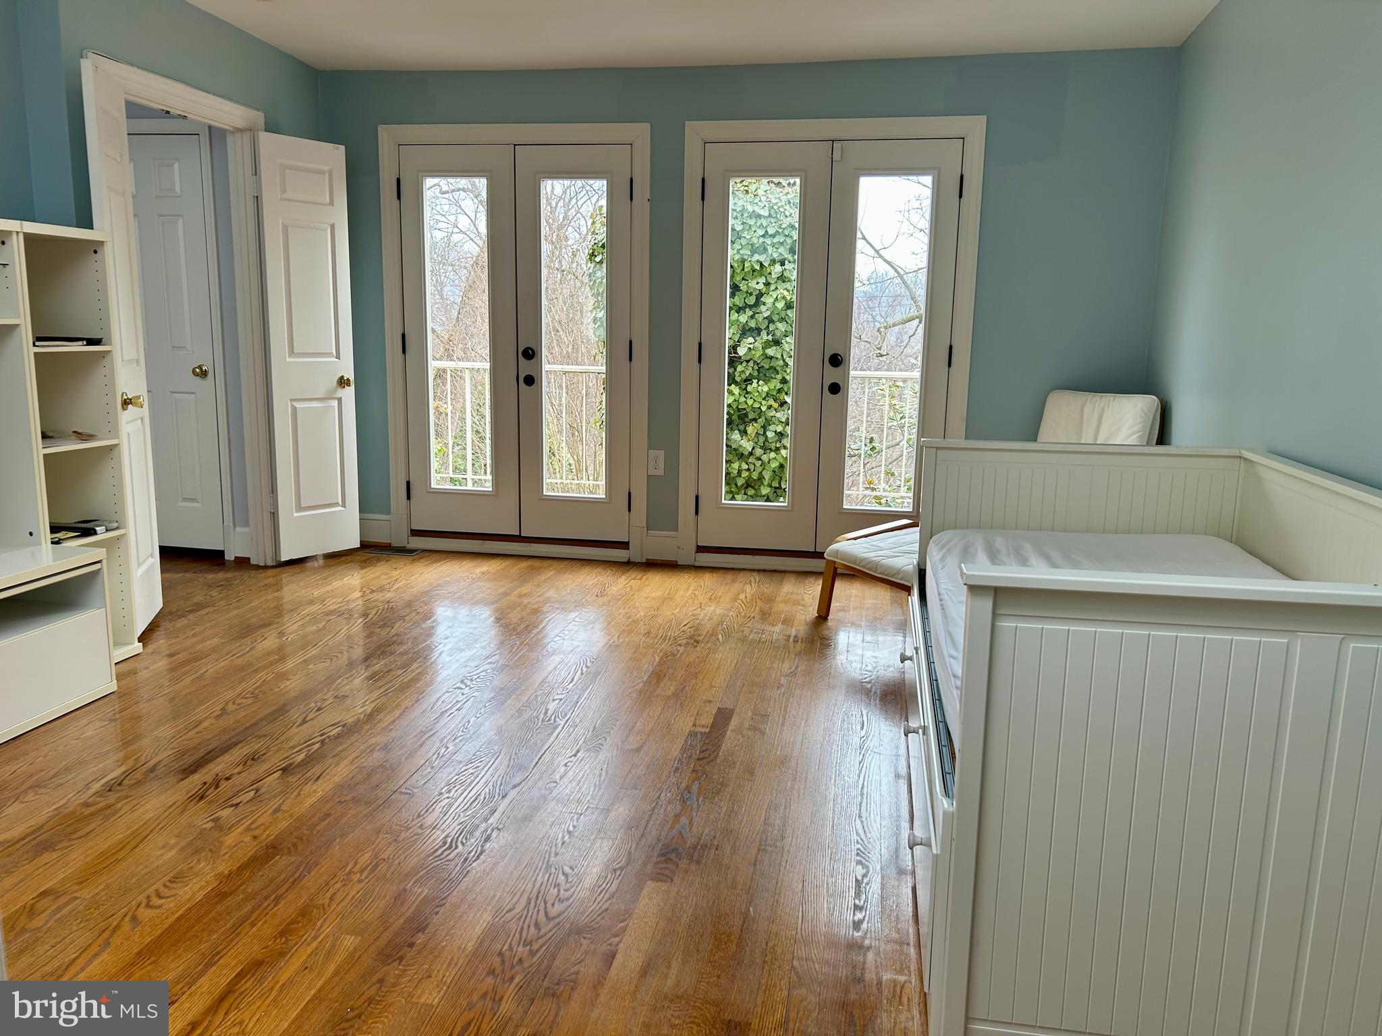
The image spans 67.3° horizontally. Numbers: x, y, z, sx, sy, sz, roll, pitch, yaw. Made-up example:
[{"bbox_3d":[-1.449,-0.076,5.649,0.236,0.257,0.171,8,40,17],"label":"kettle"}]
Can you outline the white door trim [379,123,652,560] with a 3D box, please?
[{"bbox_3d":[-0.918,-0.880,5.353,1.425,2.193,0.050,3,10,10],"label":"white door trim"}]

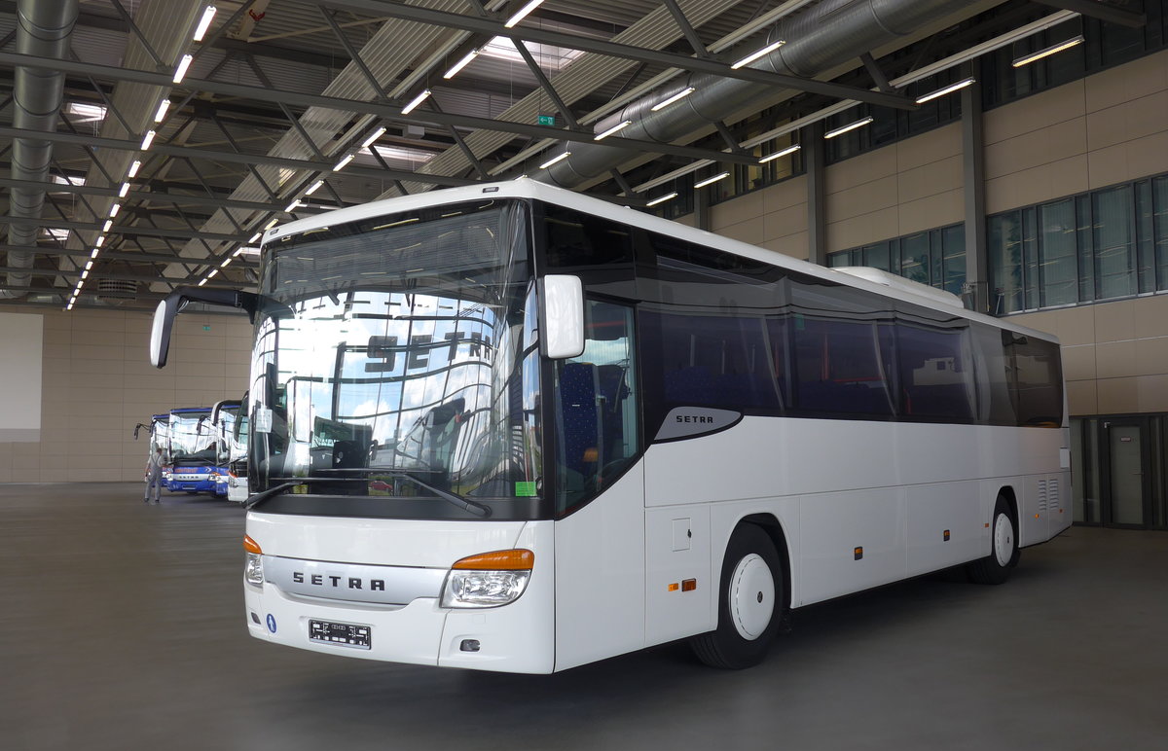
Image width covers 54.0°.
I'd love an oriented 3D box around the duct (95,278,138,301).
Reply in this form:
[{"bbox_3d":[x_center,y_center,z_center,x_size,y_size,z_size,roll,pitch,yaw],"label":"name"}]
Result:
[{"bbox_3d":[-22.056,-4.025,54.212,1.900,1.200,1.200,1,-4,-27],"label":"duct"}]

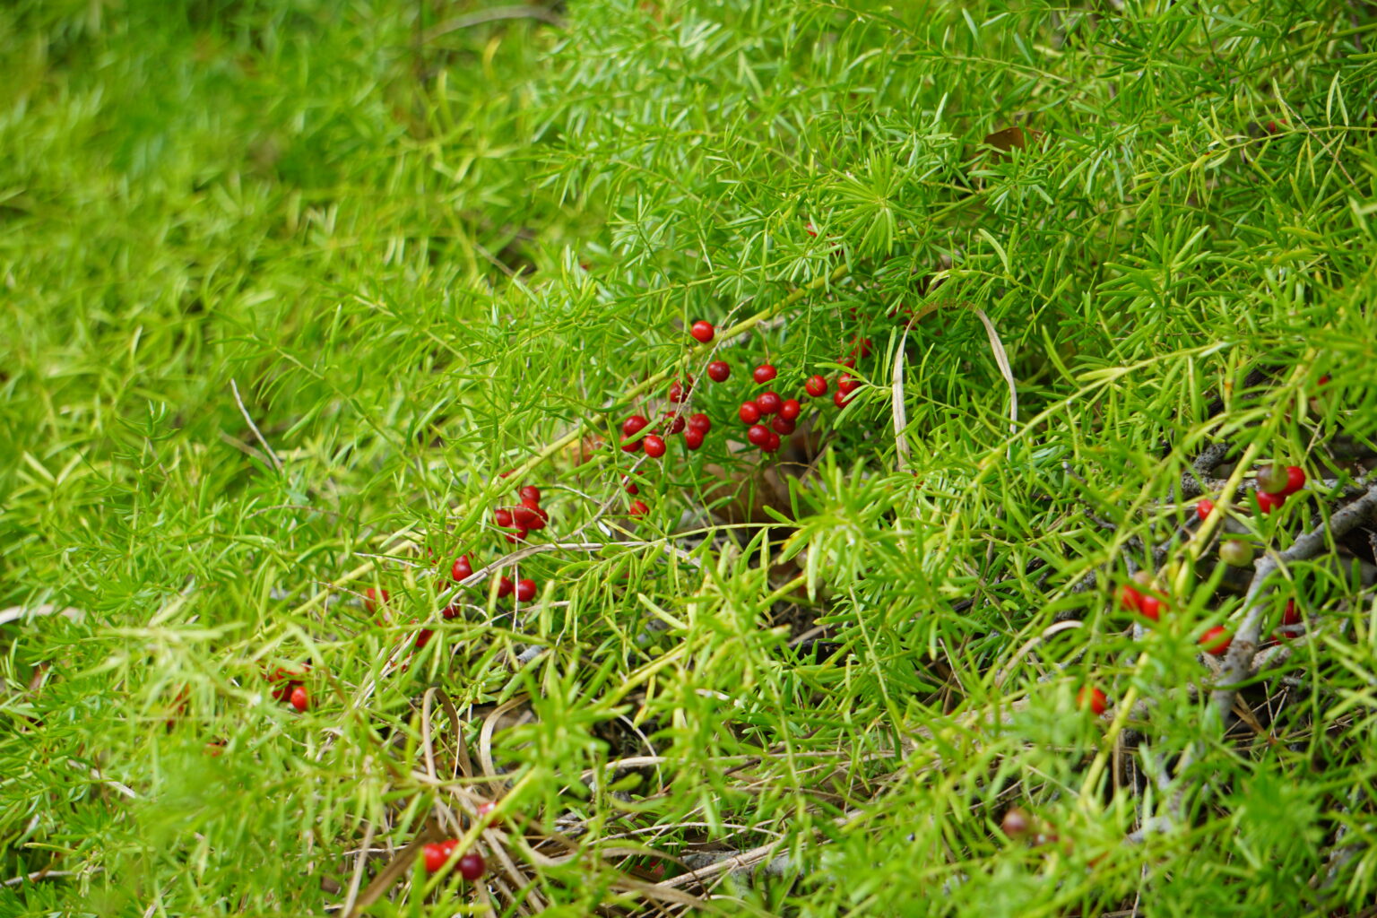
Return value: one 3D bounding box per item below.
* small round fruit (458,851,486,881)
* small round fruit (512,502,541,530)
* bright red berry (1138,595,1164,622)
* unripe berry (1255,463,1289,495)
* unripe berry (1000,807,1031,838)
[{"bbox_3d":[-0.063,0.118,2.030,0.007,0.007,0.007,0,33,0],"label":"small round fruit"},{"bbox_3d":[-0.051,0.018,2.180,0.007,0.007,0.007,0,33,0],"label":"small round fruit"},{"bbox_3d":[0.137,0.045,2.080,0.007,0.007,0.007,0,33,0],"label":"bright red berry"},{"bbox_3d":[0.176,0.006,2.110,0.009,0.009,0.009,0,33,0],"label":"unripe berry"},{"bbox_3d":[0.094,0.105,2.020,0.008,0.008,0.008,0,33,0],"label":"unripe berry"}]

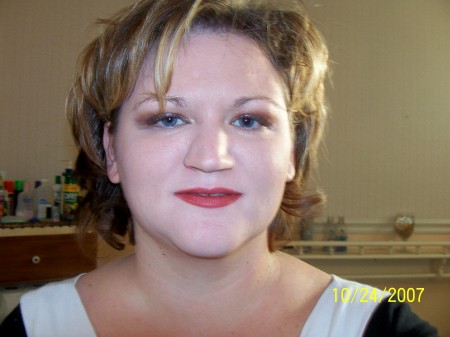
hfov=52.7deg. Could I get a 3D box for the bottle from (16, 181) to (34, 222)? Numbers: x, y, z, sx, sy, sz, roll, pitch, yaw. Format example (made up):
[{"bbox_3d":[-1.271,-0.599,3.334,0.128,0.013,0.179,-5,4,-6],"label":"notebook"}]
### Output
[{"bbox_3d":[-0.930,0.148,2.120,0.076,0.184,0.052,2,-1,-29],"label":"bottle"}]

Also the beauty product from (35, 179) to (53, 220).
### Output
[{"bbox_3d":[-0.831,0.145,2.100,0.070,0.193,0.066,2,-1,-23],"label":"beauty product"}]

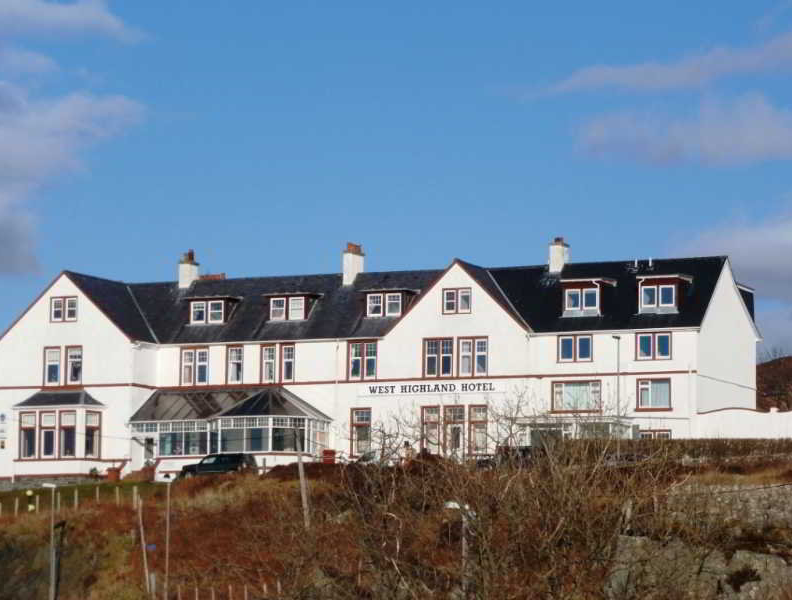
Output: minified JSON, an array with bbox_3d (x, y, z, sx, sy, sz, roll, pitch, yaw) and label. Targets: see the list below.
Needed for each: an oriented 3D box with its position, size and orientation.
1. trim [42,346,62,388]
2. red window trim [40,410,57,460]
[{"bbox_3d":[-19.618,3.827,204.850,1.157,2.370,0.180,-2,-6,22],"label":"trim"},{"bbox_3d":[-19.627,7.647,202.291,1.079,2.697,0.180,-2,-6,22],"label":"red window trim"}]

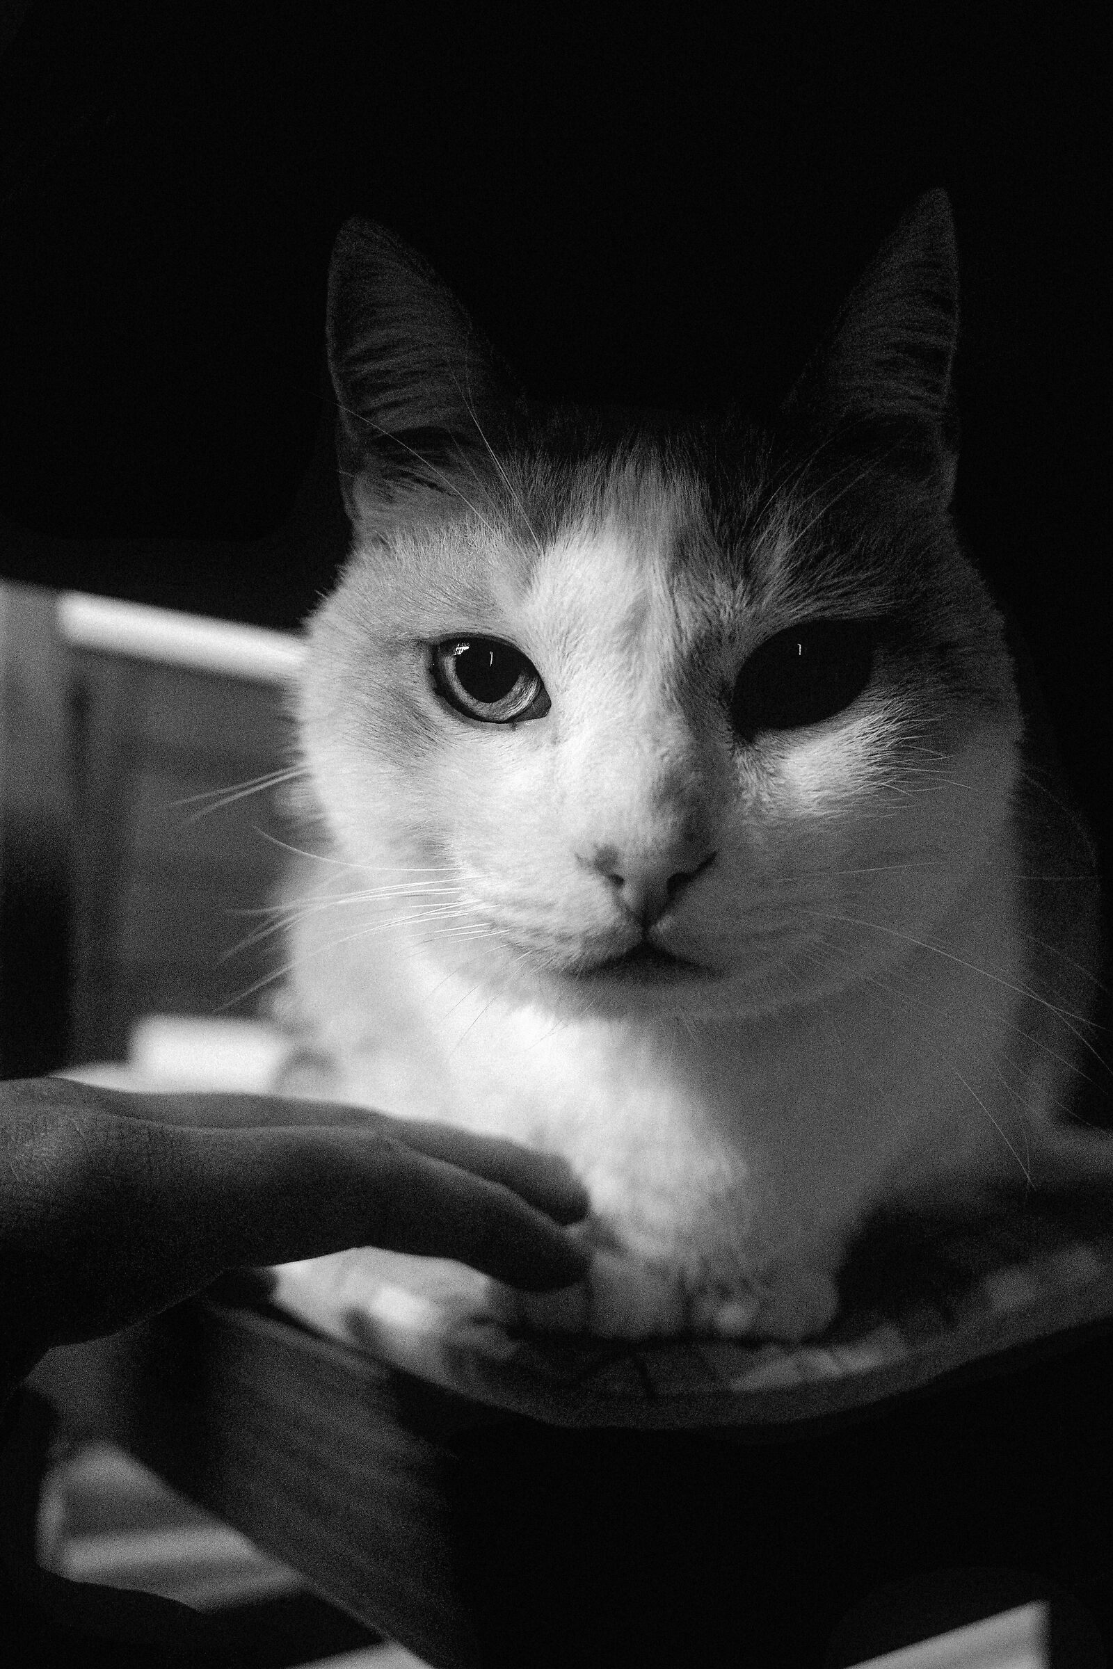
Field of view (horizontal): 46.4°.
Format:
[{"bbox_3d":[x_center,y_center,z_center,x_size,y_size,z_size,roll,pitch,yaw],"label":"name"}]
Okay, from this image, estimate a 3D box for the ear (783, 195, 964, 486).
[{"bbox_3d":[0.069,-0.108,0.285,0.037,0.063,0.028,7,5,-11],"label":"ear"}]

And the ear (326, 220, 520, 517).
[{"bbox_3d":[-0.029,-0.102,0.285,0.037,0.063,0.028,-8,5,14],"label":"ear"}]

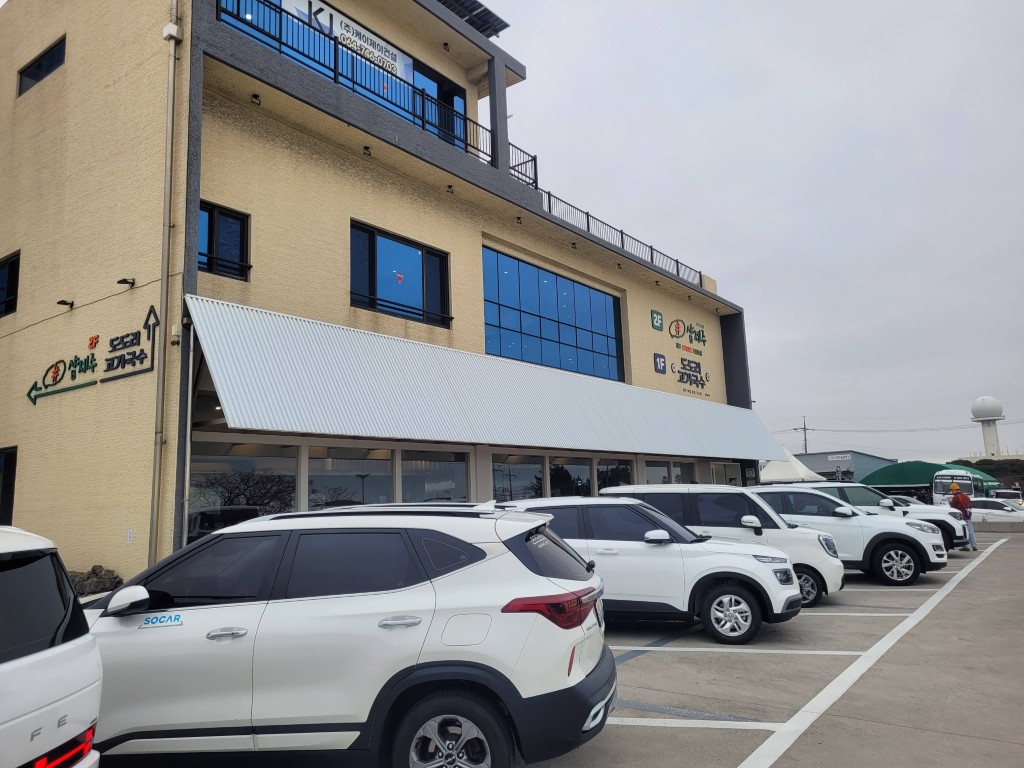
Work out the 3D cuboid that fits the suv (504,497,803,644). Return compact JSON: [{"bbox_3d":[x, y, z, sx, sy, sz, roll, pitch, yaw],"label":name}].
[{"bbox_3d":[1.460,2.195,9.427,4.040,1.575,1.770,-4,-9,16],"label":"suv"}]

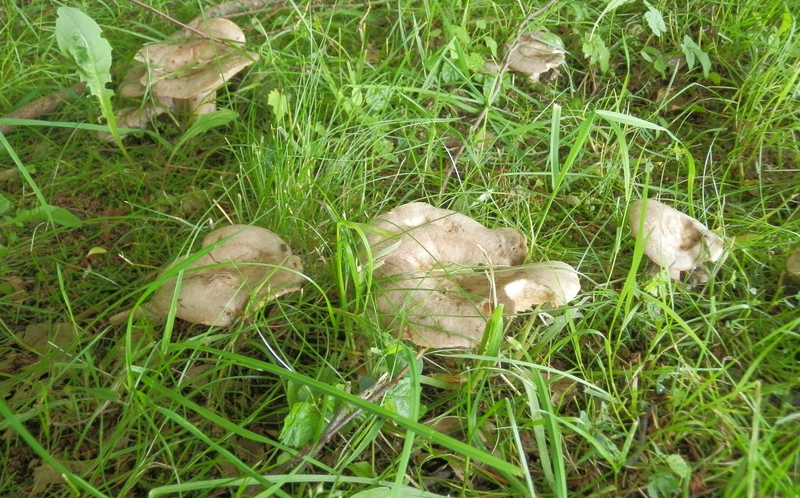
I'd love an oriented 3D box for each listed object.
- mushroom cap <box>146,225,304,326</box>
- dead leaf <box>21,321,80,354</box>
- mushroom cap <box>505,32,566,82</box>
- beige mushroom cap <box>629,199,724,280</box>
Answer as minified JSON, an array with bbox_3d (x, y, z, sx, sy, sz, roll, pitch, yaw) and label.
[{"bbox_3d":[-0.144,0.022,0.700,0.128,0.060,0.100,0,38,0],"label":"mushroom cap"},{"bbox_3d":[-0.276,0.070,0.674,0.047,0.011,0.038,0,38,0],"label":"dead leaf"},{"bbox_3d":[0.160,-0.226,1.010,0.073,0.042,0.066,0,38,0],"label":"mushroom cap"},{"bbox_3d":[0.234,-0.008,0.725,0.080,0.050,0.068,0,38,0],"label":"beige mushroom cap"}]

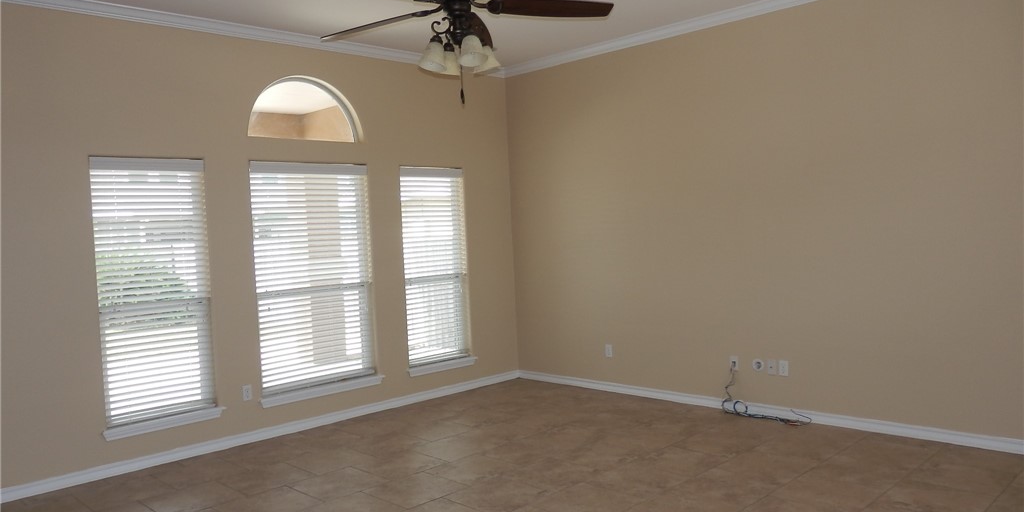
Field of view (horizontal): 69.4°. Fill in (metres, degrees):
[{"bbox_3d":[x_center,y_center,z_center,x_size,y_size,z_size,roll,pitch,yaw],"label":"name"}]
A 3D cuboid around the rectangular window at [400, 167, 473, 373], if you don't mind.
[{"bbox_3d":[-0.717,0.088,6.828,0.065,1.788,0.734,-1,3,45],"label":"rectangular window"}]

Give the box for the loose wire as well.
[{"bbox_3d":[1.888,1.058,5.639,0.720,0.340,0.140,-1,3,45],"label":"loose wire"}]

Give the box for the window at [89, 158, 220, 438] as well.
[{"bbox_3d":[-2.458,0.223,5.087,0.065,1.781,0.725,-1,3,45],"label":"window"}]

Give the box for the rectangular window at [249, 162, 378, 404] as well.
[{"bbox_3d":[-1.589,0.148,5.956,0.065,1.773,1.031,-1,3,45],"label":"rectangular window"}]

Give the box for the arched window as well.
[{"bbox_3d":[-1.667,-1.175,5.934,0.100,0.500,1.030,-1,3,45],"label":"arched window"}]

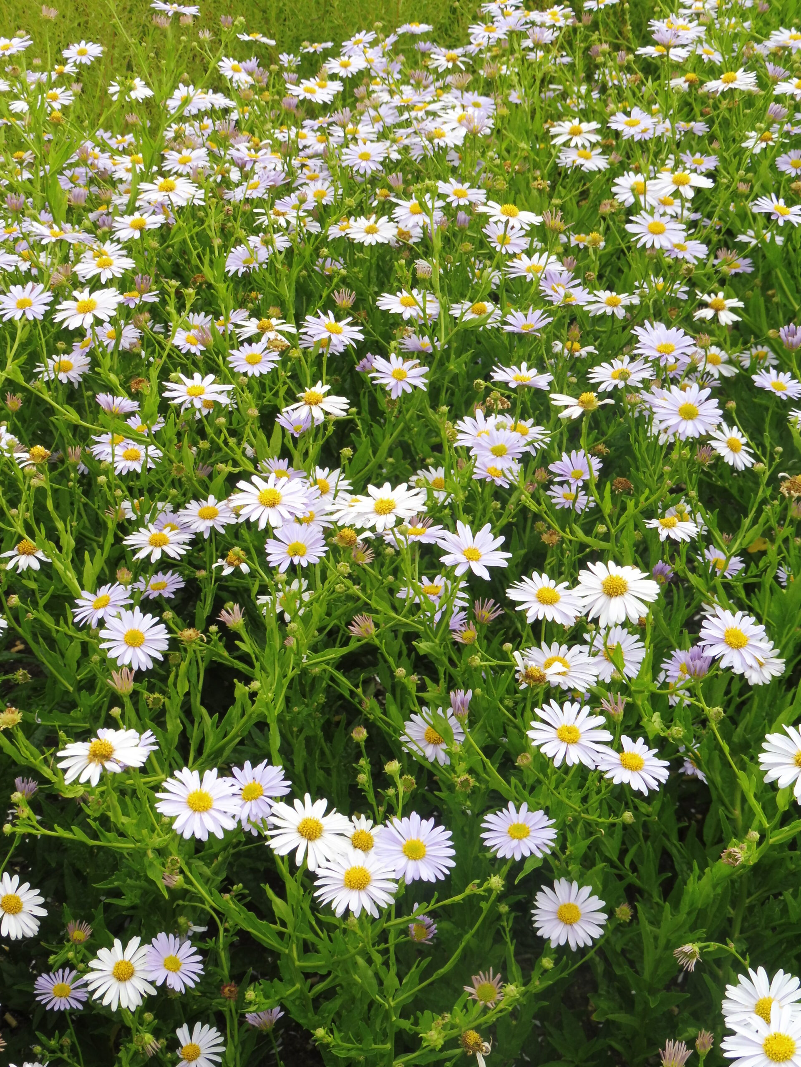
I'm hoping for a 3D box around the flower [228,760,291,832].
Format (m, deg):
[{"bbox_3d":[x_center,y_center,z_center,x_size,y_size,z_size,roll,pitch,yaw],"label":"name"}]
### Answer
[{"bbox_3d":[-0.075,0.135,0.825,0.036,0.011,0.036,-8,51,10],"label":"flower"}]

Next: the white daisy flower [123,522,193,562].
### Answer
[{"bbox_3d":[-0.145,0.005,0.940,0.041,0.013,0.041,0,38,-9],"label":"white daisy flower"}]

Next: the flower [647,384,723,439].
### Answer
[{"bbox_3d":[0.179,-0.077,0.980,0.044,0.014,0.044,0,56,10],"label":"flower"}]

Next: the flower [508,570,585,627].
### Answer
[{"bbox_3d":[0.081,0.036,0.880,0.043,0.014,0.043,4,45,-4],"label":"flower"}]

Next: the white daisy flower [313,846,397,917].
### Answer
[{"bbox_3d":[-0.022,0.169,0.765,0.041,0.013,0.041,0,43,-2],"label":"white daisy flower"}]

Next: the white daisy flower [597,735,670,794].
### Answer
[{"bbox_3d":[0.121,0.121,0.820,0.039,0.011,0.039,8,40,-7],"label":"white daisy flower"}]

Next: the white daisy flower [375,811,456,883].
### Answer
[{"bbox_3d":[0.007,0.156,0.785,0.041,0.013,0.041,0,51,1],"label":"white daisy flower"}]

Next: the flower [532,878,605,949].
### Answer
[{"bbox_3d":[0.089,0.200,0.825,0.039,0.011,0.039,0,56,6],"label":"flower"}]

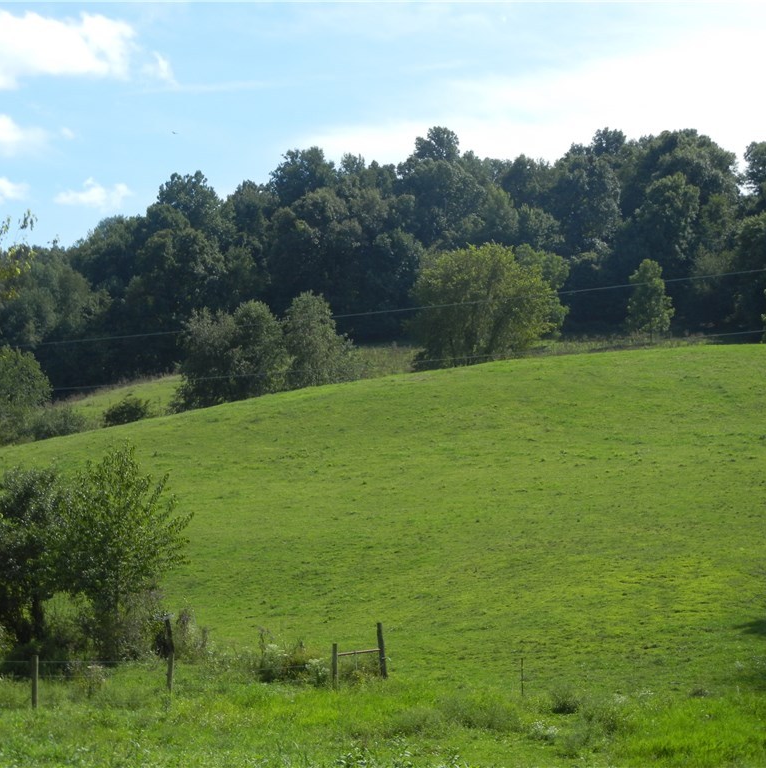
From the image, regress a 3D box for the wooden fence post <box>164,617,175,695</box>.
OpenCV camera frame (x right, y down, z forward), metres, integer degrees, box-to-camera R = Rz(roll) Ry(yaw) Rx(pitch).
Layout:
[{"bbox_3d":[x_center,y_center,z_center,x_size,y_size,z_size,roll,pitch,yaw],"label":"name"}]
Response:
[{"bbox_3d":[-4.640,5.922,49.500,0.150,1.739,0.150,0,-2,0],"label":"wooden fence post"}]

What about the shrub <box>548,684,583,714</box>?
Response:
[{"bbox_3d":[3.785,6.579,47.500,0.709,0.626,0.638,0,-2,0],"label":"shrub"}]

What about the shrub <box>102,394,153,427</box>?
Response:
[{"bbox_3d":[-17.050,1.802,152.000,3.470,2.202,2.950,0,-2,0],"label":"shrub"}]

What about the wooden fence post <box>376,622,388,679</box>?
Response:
[{"bbox_3d":[-0.034,6.084,52.000,0.135,1.278,0.135,-6,-2,0],"label":"wooden fence post"}]

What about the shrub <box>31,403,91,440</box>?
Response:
[{"bbox_3d":[-21.238,2.535,150.000,3.819,2.371,3.247,0,-2,0],"label":"shrub"}]

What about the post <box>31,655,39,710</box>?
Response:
[{"bbox_3d":[-7.323,6.290,48.000,0.125,1.180,0.125,0,-2,0],"label":"post"}]

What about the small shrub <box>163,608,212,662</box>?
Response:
[{"bbox_3d":[-4.678,5.994,54.500,1.148,1.340,1.034,0,-2,0],"label":"small shrub"}]

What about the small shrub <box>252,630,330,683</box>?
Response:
[{"bbox_3d":[-2.091,6.184,51.500,1.764,1.221,1.323,0,-2,0],"label":"small shrub"}]

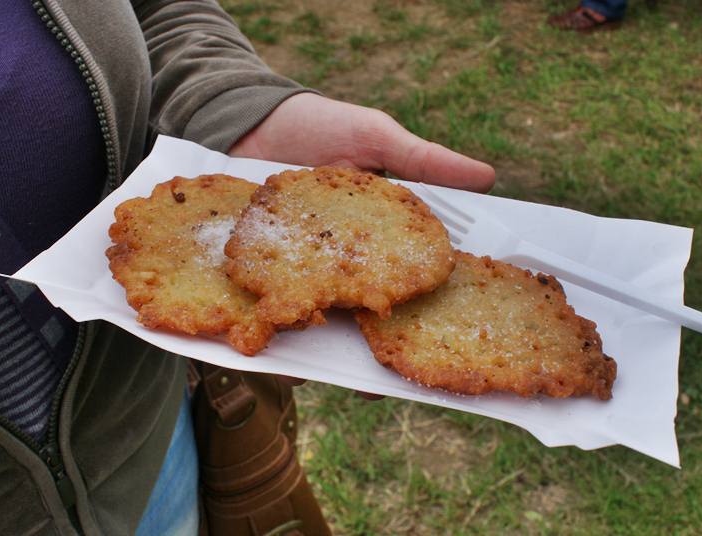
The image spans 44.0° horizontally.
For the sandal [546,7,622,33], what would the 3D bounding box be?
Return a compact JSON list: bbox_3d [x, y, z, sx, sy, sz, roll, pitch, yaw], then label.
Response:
[{"bbox_3d":[0.895,-0.945,3.300,0.280,0.090,0.100,-3,40,-2],"label":"sandal"}]

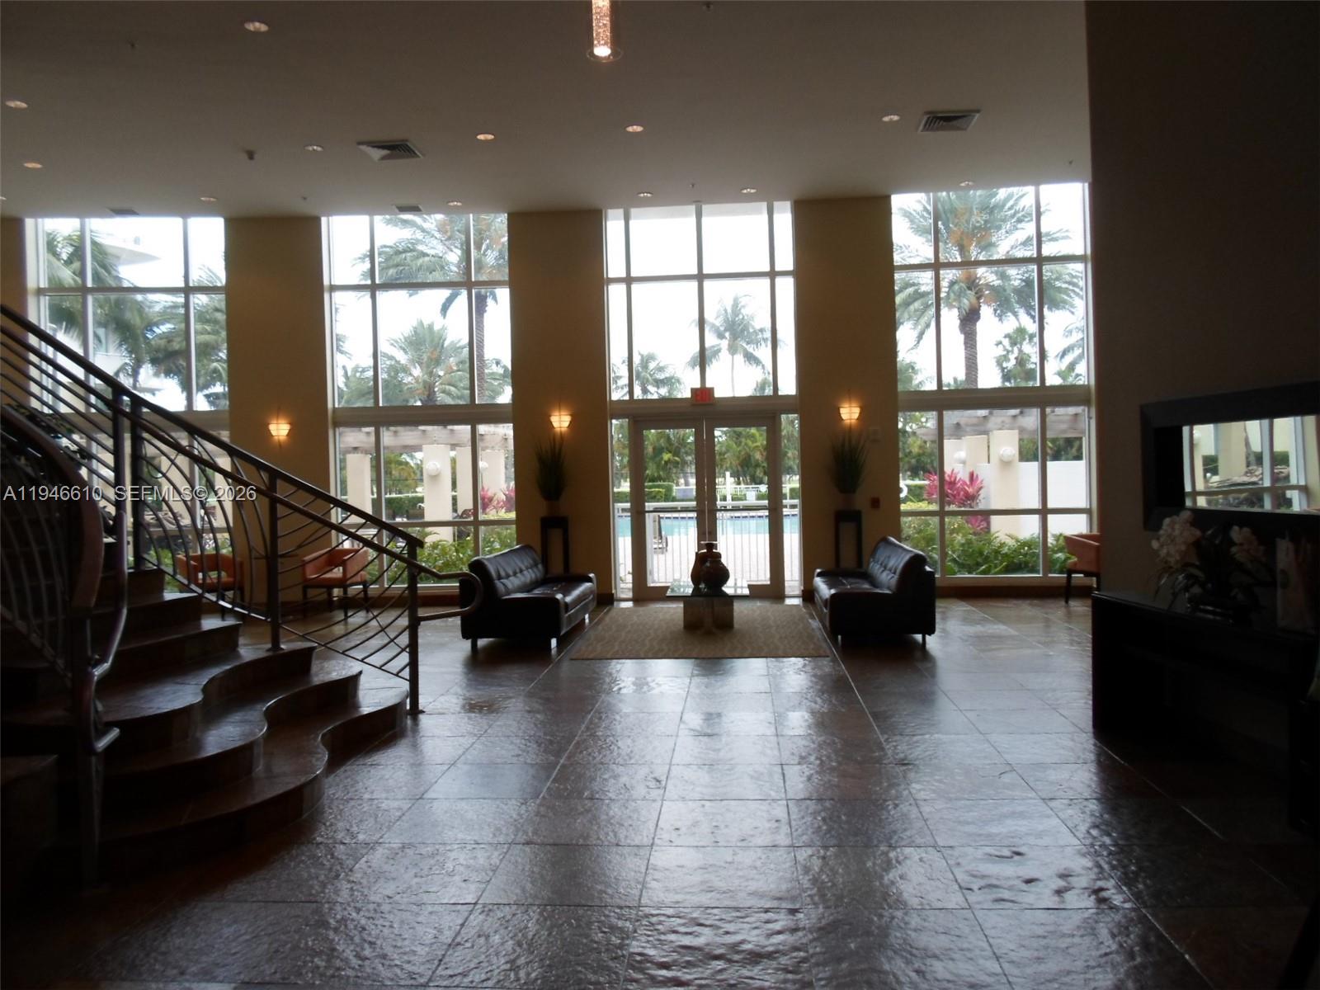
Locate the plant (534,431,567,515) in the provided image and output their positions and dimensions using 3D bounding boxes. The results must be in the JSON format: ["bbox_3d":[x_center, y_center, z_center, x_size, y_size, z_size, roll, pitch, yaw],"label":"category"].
[{"bbox_3d":[-1.350,-0.262,11.827,0.410,1.023,0.400,-1,1,5],"label":"plant"}]

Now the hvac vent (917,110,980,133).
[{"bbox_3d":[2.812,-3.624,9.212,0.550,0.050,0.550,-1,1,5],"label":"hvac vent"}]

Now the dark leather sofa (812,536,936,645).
[{"bbox_3d":[2.085,0.937,9.517,0.930,0.855,1.800,-1,1,3],"label":"dark leather sofa"}]

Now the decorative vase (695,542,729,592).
[{"bbox_3d":[0.526,0.729,9.730,0.368,0.501,0.340,-1,1,5],"label":"decorative vase"}]

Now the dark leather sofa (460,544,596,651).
[{"bbox_3d":[-1.303,1.014,9.797,0.930,0.860,1.800,-1,1,7],"label":"dark leather sofa"}]

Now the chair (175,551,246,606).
[{"bbox_3d":[-5.327,1.116,11.355,0.590,0.790,0.560,0,2,43],"label":"chair"}]

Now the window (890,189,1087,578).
[{"bbox_3d":[4.042,-1.350,11.528,2.256,4.715,0.120,-1,1,10],"label":"window"}]

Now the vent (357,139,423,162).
[{"bbox_3d":[-2.733,-3.489,9.636,0.550,0.050,0.550,-1,1,5],"label":"vent"}]

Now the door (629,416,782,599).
[{"bbox_3d":[0.579,0.167,12.039,1.885,2.285,0.100,-1,1,4],"label":"door"}]

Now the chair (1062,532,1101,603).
[{"bbox_3d":[5.079,0.863,10.915,0.560,0.790,0.590,-2,1,-14],"label":"chair"}]

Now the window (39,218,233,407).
[{"bbox_3d":[-6.507,-2.213,11.686,2.227,2.417,0.120,-2,1,-7],"label":"window"}]

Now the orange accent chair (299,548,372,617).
[{"bbox_3d":[-3.929,1.074,11.641,0.560,0.790,0.590,-1,1,12],"label":"orange accent chair"}]

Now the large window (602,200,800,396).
[{"bbox_3d":[0.508,-2.398,11.936,2.366,2.449,0.120,-1,1,4],"label":"large window"}]

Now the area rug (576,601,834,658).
[{"bbox_3d":[0.446,1.376,9.907,2.282,0.012,3.285,-1,1,5],"label":"area rug"}]

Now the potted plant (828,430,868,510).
[{"bbox_3d":[2.276,-0.311,11.528,0.410,0.960,0.400,-1,1,5],"label":"potted plant"}]

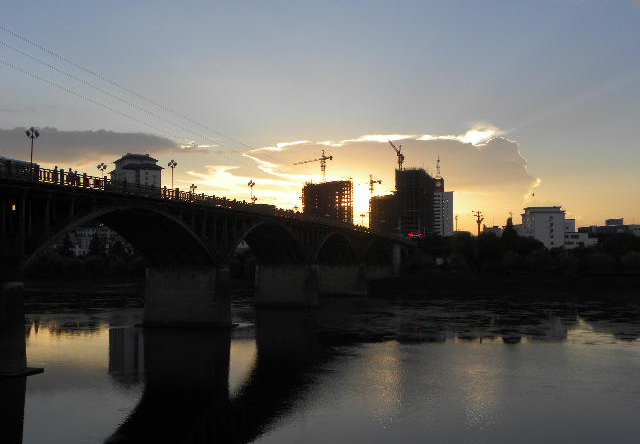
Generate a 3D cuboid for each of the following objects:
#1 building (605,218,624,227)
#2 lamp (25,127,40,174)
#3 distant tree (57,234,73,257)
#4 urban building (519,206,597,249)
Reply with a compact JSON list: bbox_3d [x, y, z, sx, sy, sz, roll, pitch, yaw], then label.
[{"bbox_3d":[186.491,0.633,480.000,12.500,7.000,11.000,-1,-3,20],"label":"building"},{"bbox_3d":[-27.100,-6.509,71.500,1.270,4.800,1.270,-1,-3,16],"label":"lamp"},{"bbox_3d":[-125.907,11.873,375.000,7.300,11.500,7.300,0,-2,0],"label":"distant tree"},{"bbox_3d":[125.753,3.675,398.000,34.000,23.000,30.000,0,-2,8],"label":"urban building"}]

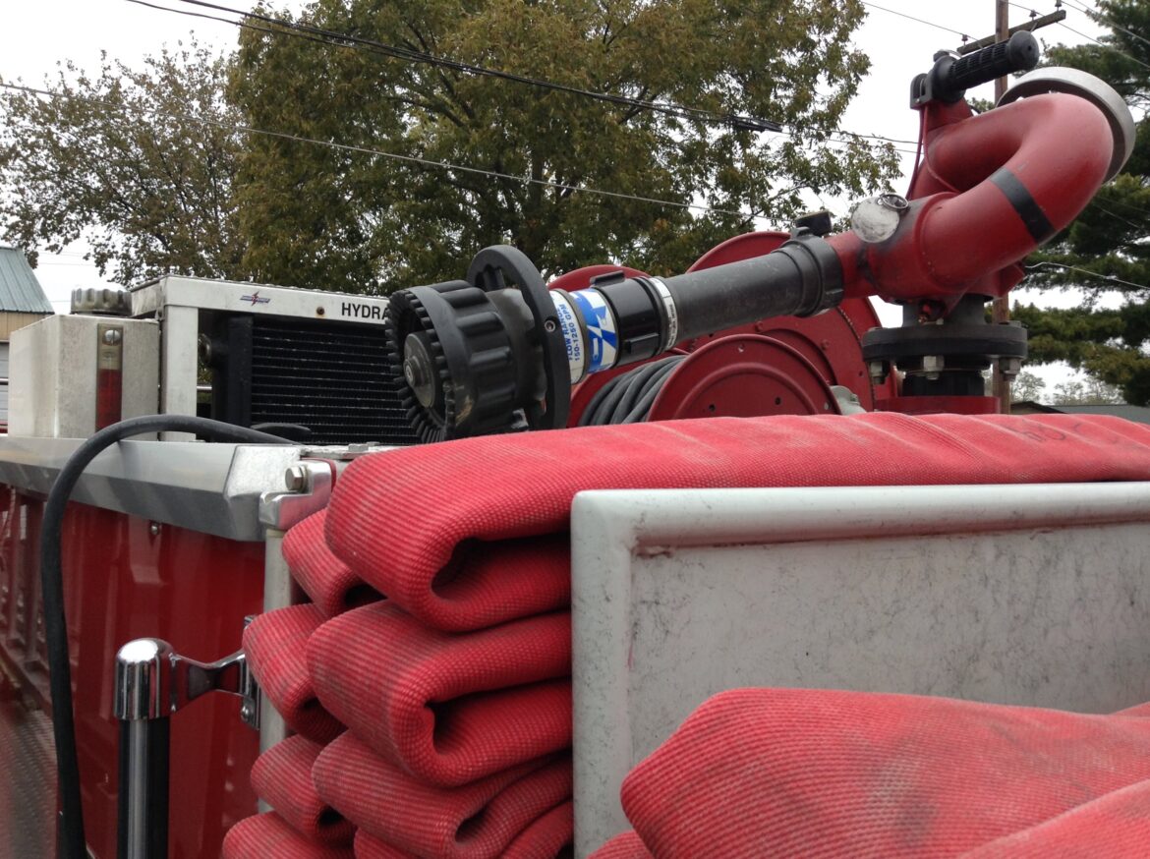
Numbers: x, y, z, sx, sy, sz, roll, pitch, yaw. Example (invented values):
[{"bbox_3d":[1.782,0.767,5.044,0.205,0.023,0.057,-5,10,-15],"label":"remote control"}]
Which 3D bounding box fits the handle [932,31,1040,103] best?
[{"bbox_3d":[0.484,-0.430,1.285,0.052,0.052,0.128,1,-1,-25],"label":"handle"}]

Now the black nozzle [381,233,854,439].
[{"bbox_3d":[0.059,-0.117,1.169,0.508,0.205,0.205,-16,6,-25],"label":"black nozzle"}]

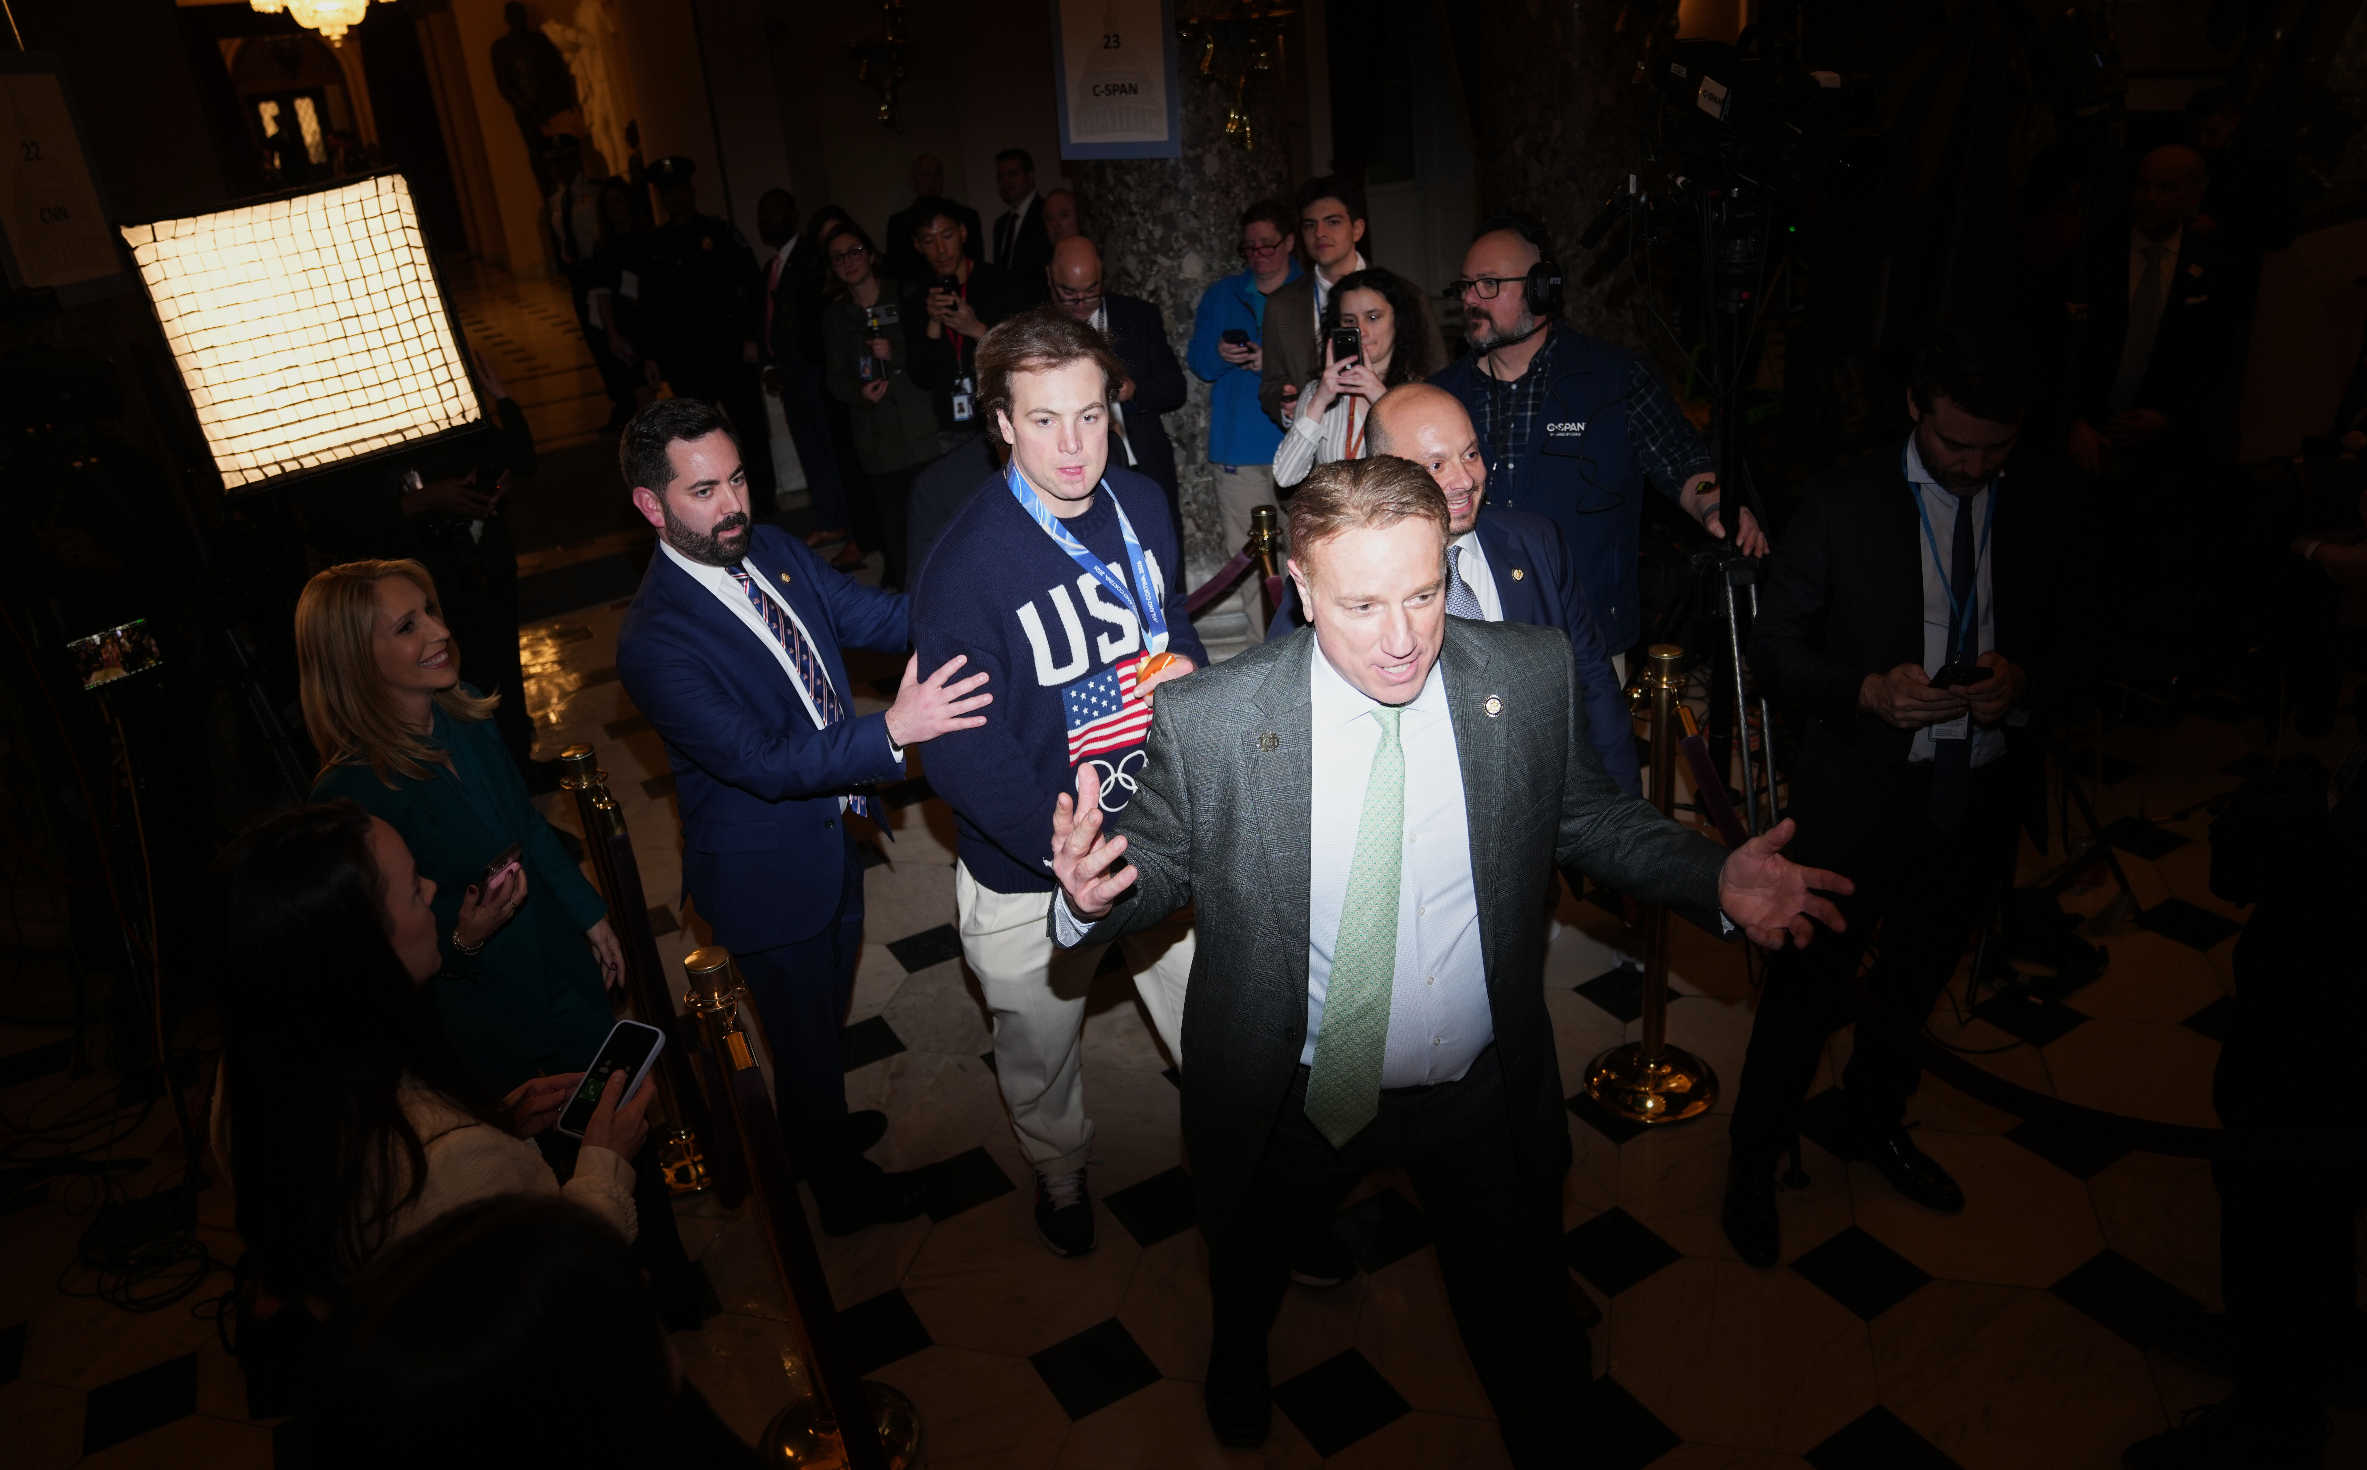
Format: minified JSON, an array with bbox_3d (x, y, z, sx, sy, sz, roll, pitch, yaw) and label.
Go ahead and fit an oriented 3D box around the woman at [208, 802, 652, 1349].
[{"bbox_3d":[-0.775,0.776,2.002,0.520,1.570,0.500,-15,25,-20],"label":"woman"}]

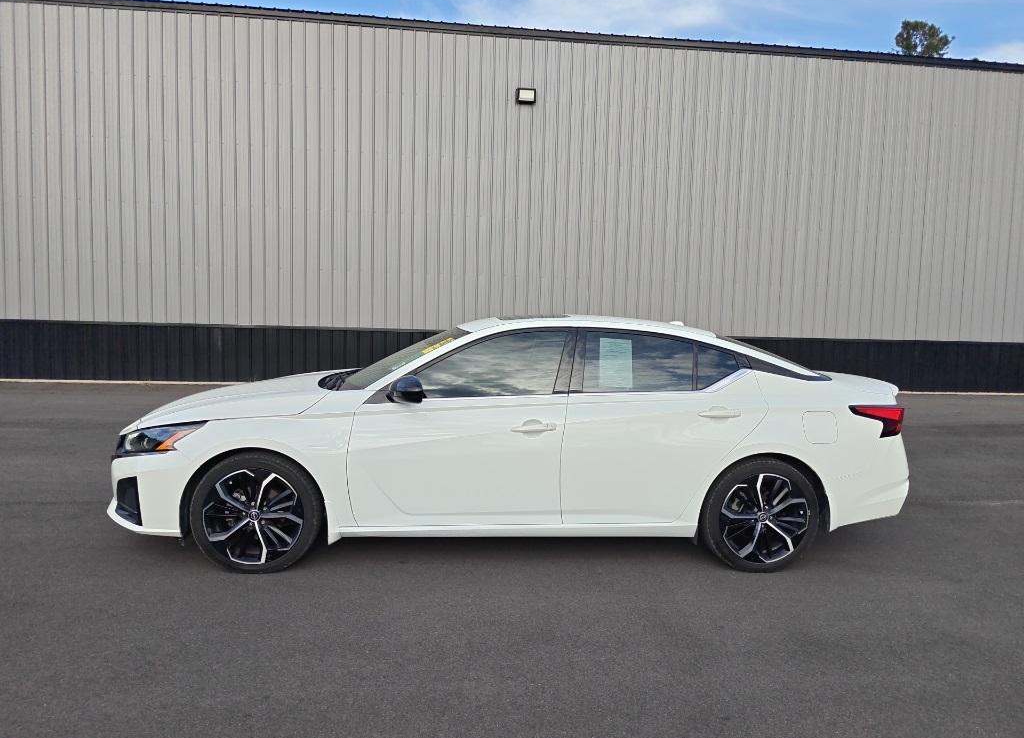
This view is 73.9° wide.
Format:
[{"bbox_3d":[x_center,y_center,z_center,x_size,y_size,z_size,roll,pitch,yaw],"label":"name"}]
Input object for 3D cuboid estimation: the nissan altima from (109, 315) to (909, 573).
[{"bbox_3d":[0.034,0.352,4.618,4.900,1.440,1.890,1,4,-4],"label":"nissan altima"}]

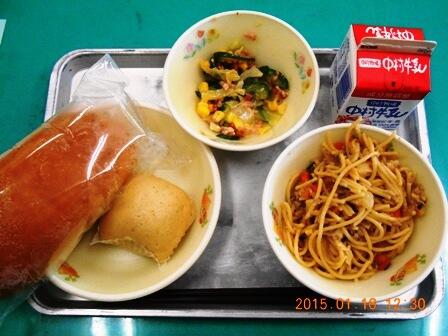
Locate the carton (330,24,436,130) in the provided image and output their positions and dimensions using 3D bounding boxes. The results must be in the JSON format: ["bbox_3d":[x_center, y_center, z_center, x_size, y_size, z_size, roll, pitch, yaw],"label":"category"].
[{"bbox_3d":[0.133,-0.079,0.449,0.058,0.096,0.058,2,71,1],"label":"carton"}]

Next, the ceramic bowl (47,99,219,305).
[{"bbox_3d":[-0.083,0.030,0.440,0.161,0.045,0.161,0,71,0],"label":"ceramic bowl"}]

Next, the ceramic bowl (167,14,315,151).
[{"bbox_3d":[0.014,-0.065,0.465,0.130,0.058,0.130,0,71,0],"label":"ceramic bowl"}]

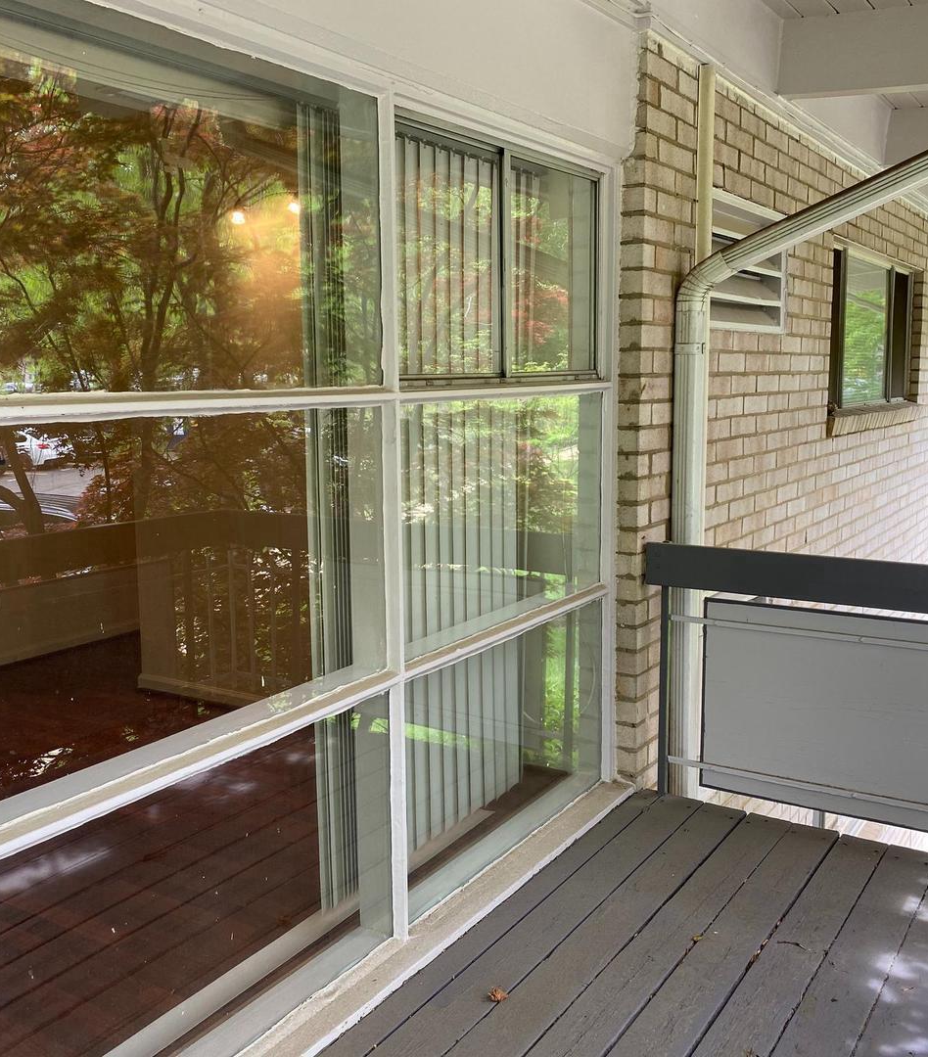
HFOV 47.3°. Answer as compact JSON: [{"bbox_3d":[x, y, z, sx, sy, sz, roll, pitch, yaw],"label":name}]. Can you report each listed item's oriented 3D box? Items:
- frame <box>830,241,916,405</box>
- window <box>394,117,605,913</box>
[{"bbox_3d":[2.322,-1.129,6.099,0.090,0.840,2.200,5,10,33],"label":"frame"},{"bbox_3d":[0.145,-0.048,2.909,0.080,1.930,1.090,5,10,33],"label":"window"}]

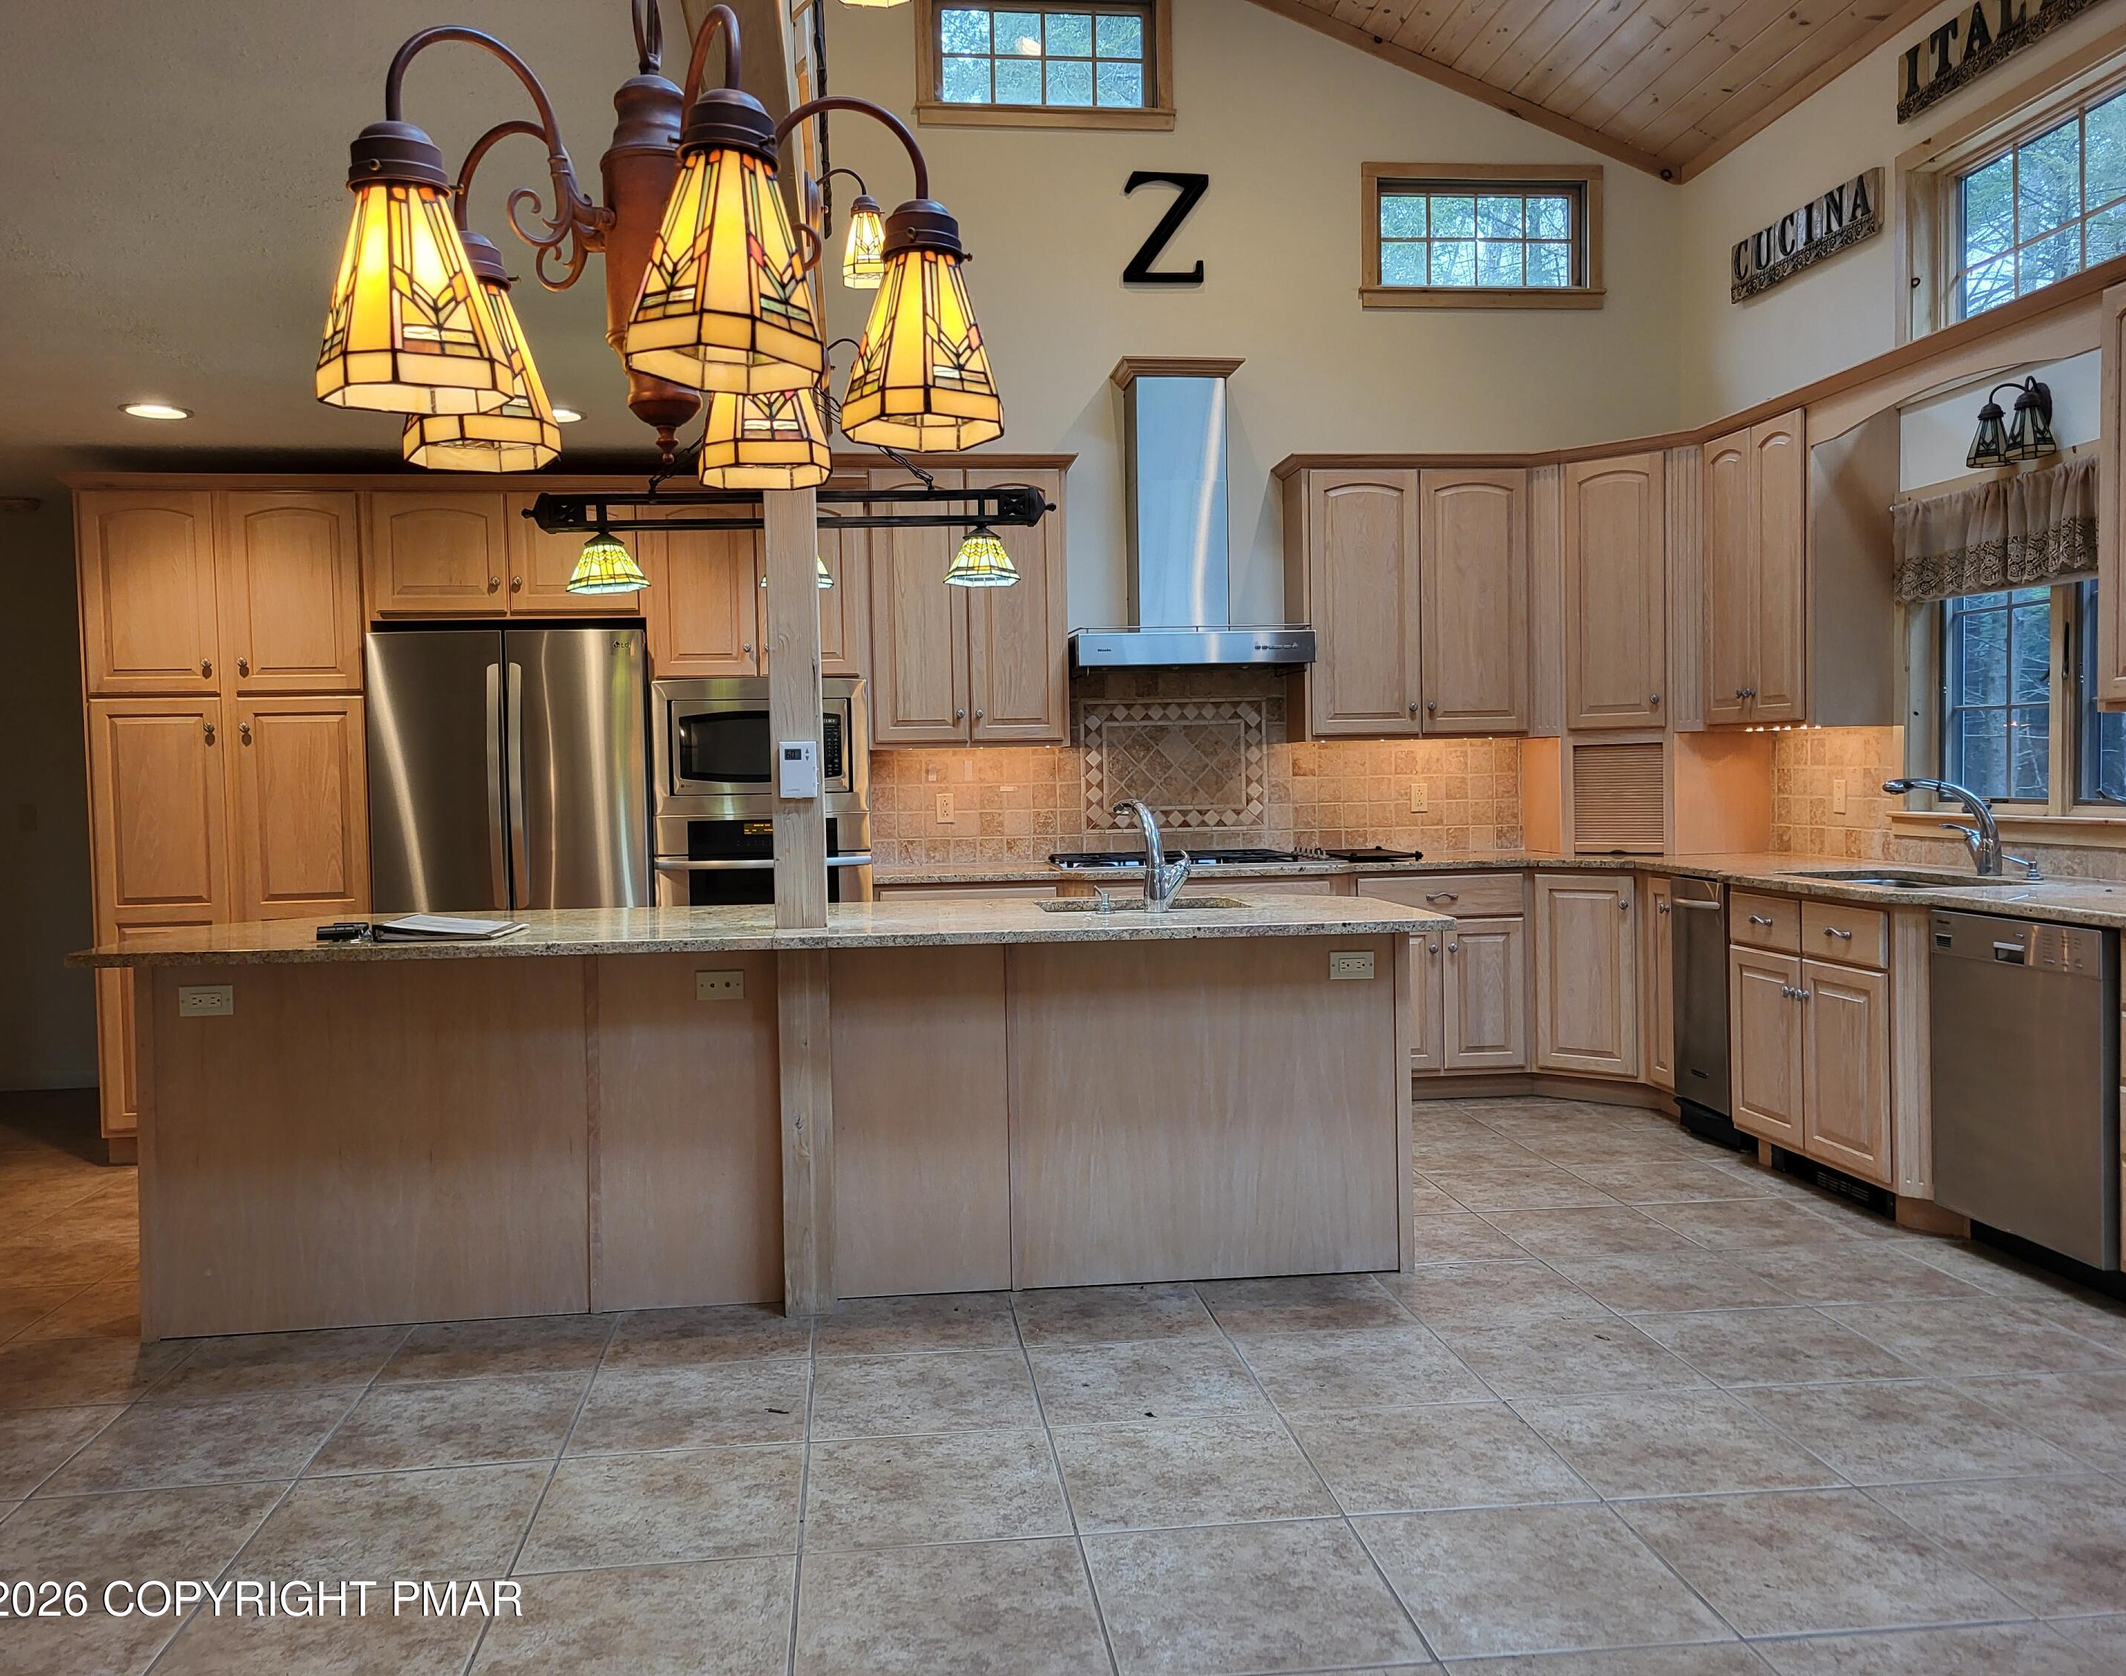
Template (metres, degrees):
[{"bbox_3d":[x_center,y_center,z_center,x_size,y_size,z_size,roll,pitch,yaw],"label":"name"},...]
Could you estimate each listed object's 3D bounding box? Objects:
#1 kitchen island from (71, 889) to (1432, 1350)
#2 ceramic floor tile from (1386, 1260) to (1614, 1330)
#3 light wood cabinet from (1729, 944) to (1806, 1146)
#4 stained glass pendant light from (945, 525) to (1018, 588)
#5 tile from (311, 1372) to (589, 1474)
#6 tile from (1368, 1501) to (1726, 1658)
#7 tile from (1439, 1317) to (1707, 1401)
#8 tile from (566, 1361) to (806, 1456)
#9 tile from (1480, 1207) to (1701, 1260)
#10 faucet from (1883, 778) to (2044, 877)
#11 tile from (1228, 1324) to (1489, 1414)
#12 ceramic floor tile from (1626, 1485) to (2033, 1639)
[{"bbox_3d":[-0.682,0.668,4.469,3.260,0.905,0.930,-1,2,-7],"label":"kitchen island"},{"bbox_3d":[1.020,1.093,4.024,0.453,0.010,0.453,-1,2,-7],"label":"ceramic floor tile"},{"bbox_3d":[2.451,0.629,5.192,0.560,0.565,0.400,-1,2,-7],"label":"light wood cabinet"},{"bbox_3d":[-0.205,-0.712,4.268,0.190,0.151,0.190,-1,2,-7],"label":"stained glass pendant light"},{"bbox_3d":[-1.218,1.184,3.392,0.457,0.010,0.457,-1,2,-7],"label":"tile"},{"bbox_3d":[0.730,1.154,2.618,0.453,0.010,0.453,-1,2,-7],"label":"tile"},{"bbox_3d":[1.098,1.139,3.674,0.457,0.010,0.457,-1,2,-7],"label":"tile"},{"bbox_3d":[-0.742,1.151,3.387,0.457,0.010,0.457,-1,2,-7],"label":"tile"},{"bbox_3d":[1.420,1.068,4.529,0.453,0.010,0.453,-1,2,-7],"label":"tile"},{"bbox_3d":[2.528,-0.031,4.823,0.330,0.287,0.100,-1,2,5],"label":"faucet"},{"bbox_3d":[0.630,1.131,3.559,0.457,0.010,0.457,-1,2,-7],"label":"tile"},{"bbox_3d":[1.181,1.145,2.666,0.453,0.010,0.453,-1,2,-7],"label":"ceramic floor tile"}]

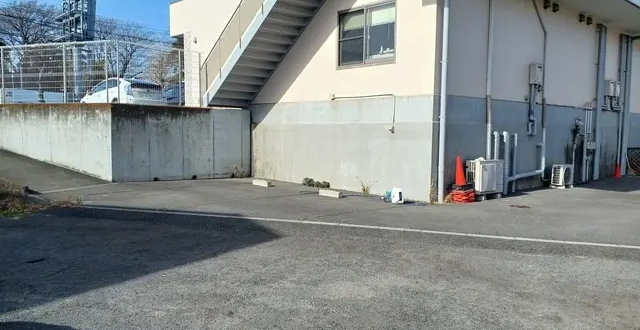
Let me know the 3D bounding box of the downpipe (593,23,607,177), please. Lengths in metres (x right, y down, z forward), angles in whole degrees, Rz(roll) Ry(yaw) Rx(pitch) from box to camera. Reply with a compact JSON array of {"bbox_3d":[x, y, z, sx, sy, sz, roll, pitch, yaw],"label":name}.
[{"bbox_3d":[8.836,-1.952,15.753,0.170,4.854,0.185,-3,5,-42],"label":"downpipe"}]

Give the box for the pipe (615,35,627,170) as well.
[{"bbox_3d":[10.211,-2.000,16.983,0.163,4.810,0.163,-3,5,-42],"label":"pipe"}]

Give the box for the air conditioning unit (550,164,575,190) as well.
[{"bbox_3d":[6.709,0.299,13.765,0.725,0.592,0.318,-3,5,-42],"label":"air conditioning unit"}]

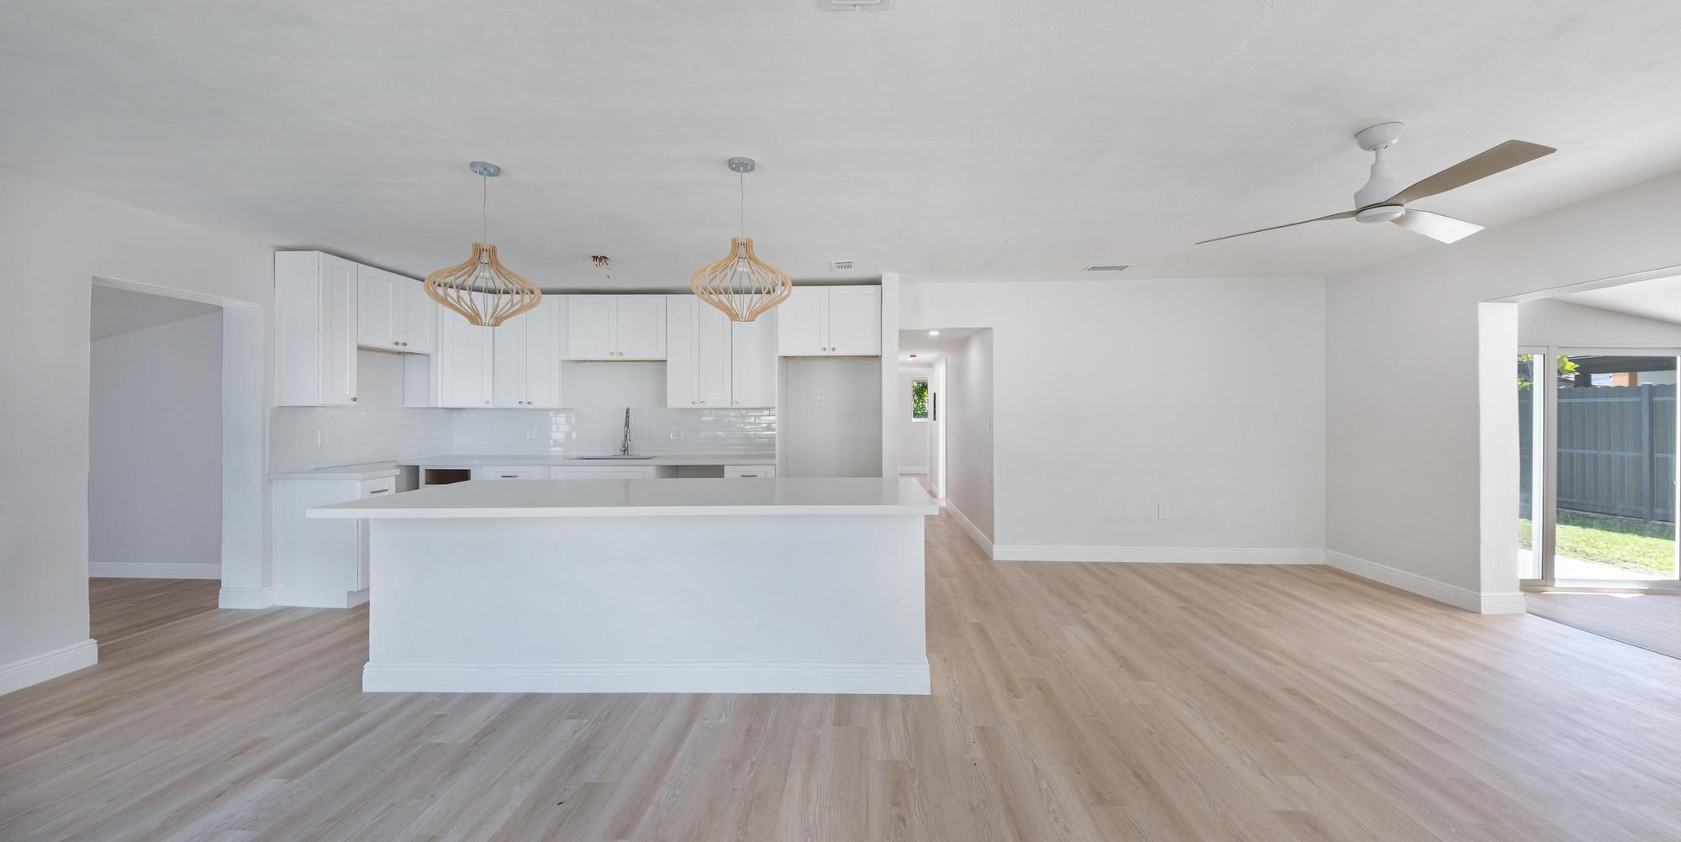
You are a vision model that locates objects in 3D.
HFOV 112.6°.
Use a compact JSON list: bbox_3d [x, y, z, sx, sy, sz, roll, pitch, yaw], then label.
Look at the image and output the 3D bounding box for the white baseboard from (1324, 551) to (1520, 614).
[{"bbox_3d":[4.370,1.194,4.290,0.280,0.140,1.260,0,0,2],"label":"white baseboard"}]

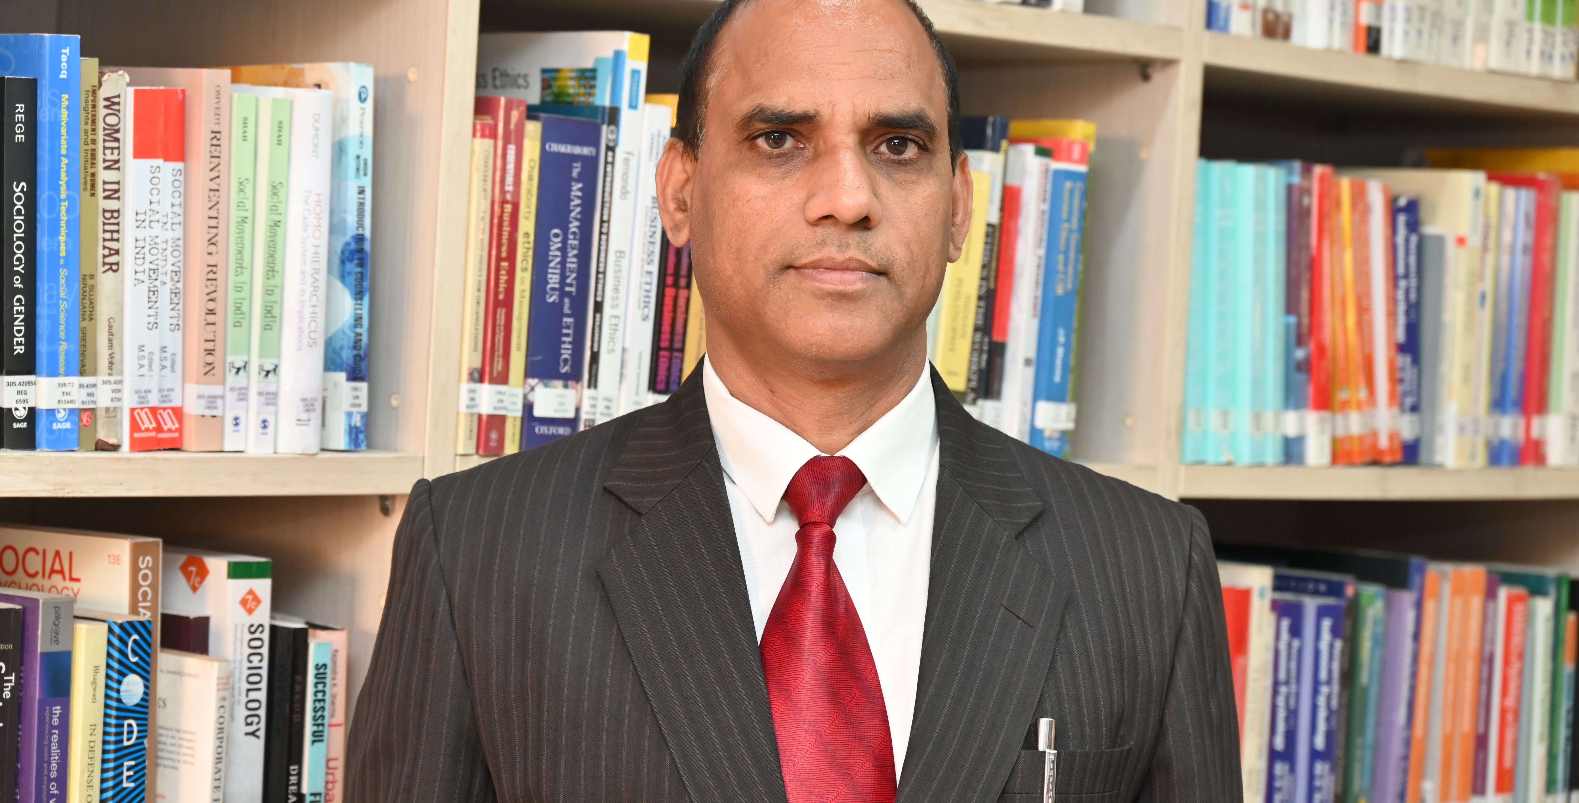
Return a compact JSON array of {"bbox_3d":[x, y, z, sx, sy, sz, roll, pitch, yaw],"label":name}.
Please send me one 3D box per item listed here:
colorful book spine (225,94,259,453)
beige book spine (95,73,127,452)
[{"bbox_3d":[-0.383,-0.082,2.254,0.015,0.216,0.140,2,2,-44],"label":"colorful book spine"},{"bbox_3d":[-0.443,-0.084,2.156,0.017,0.218,0.145,-2,5,-45],"label":"beige book spine"}]

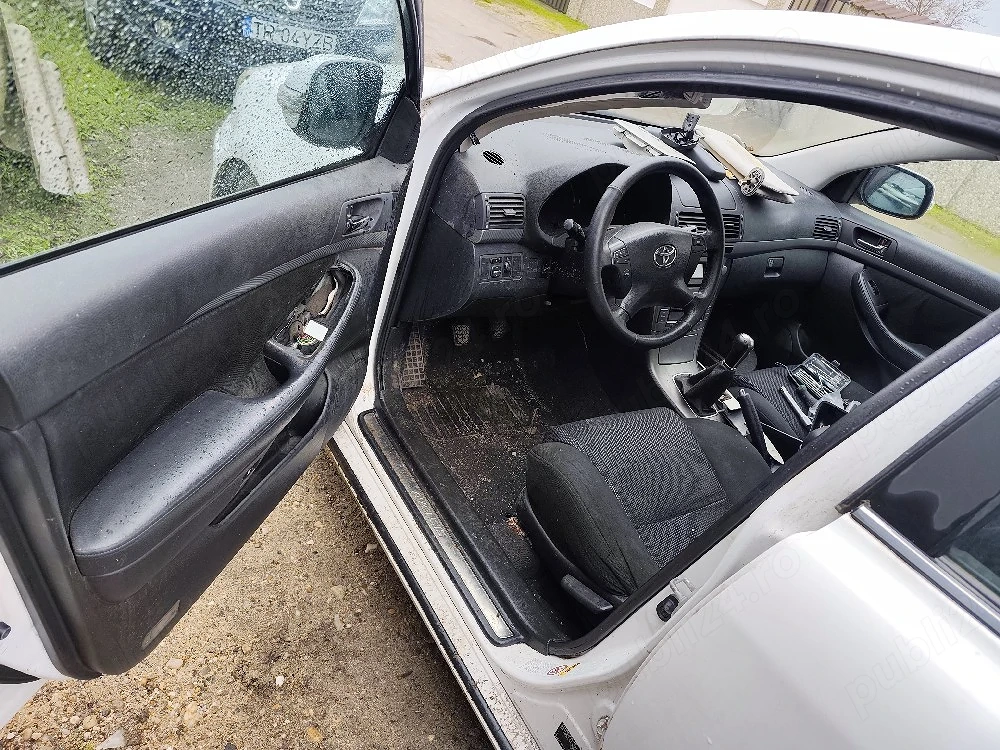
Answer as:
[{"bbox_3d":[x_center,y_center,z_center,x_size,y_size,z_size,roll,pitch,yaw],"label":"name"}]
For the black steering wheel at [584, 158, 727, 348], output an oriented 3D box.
[{"bbox_3d":[0.311,-0.249,1.362,0.380,0.380,0.120,-6,13,-32],"label":"black steering wheel"}]

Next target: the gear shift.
[{"bbox_3d":[0.562,-0.026,1.697,0.120,0.200,0.170,-6,35,-32],"label":"gear shift"}]

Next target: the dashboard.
[{"bbox_3d":[0.382,-0.436,1.902,1.440,0.470,0.560,-6,35,-32],"label":"dashboard"}]

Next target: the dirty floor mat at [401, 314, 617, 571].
[{"bbox_3d":[0.073,0.169,1.788,0.500,0.100,0.780,-6,35,-32],"label":"dirty floor mat"}]

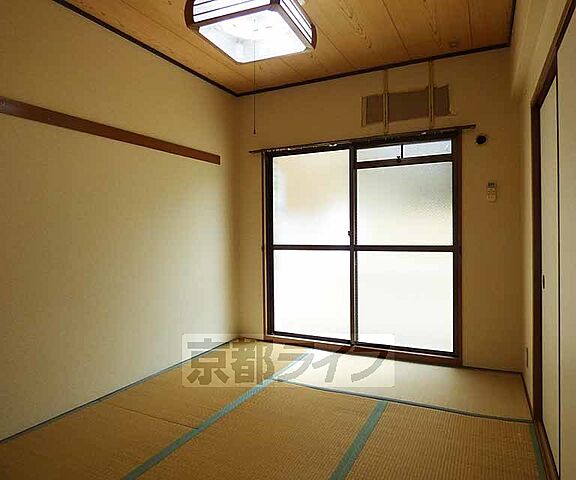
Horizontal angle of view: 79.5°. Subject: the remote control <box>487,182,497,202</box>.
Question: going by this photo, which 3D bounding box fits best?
[{"bbox_3d":[1.599,-0.371,2.720,0.060,0.158,0.024,0,1,27],"label":"remote control"}]

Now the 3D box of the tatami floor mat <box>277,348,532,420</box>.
[{"bbox_3d":[0.825,1.065,2.660,1.690,0.040,0.820,-1,-1,26],"label":"tatami floor mat"}]

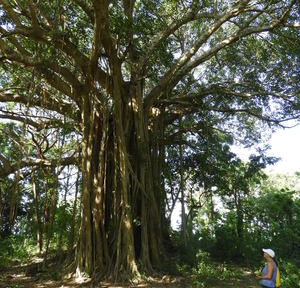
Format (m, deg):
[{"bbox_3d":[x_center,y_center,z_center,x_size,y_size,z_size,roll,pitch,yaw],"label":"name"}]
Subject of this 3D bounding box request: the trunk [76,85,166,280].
[{"bbox_3d":[-1.460,1.913,15.906,4.600,10.300,4.300,0,-22,0],"label":"trunk"}]

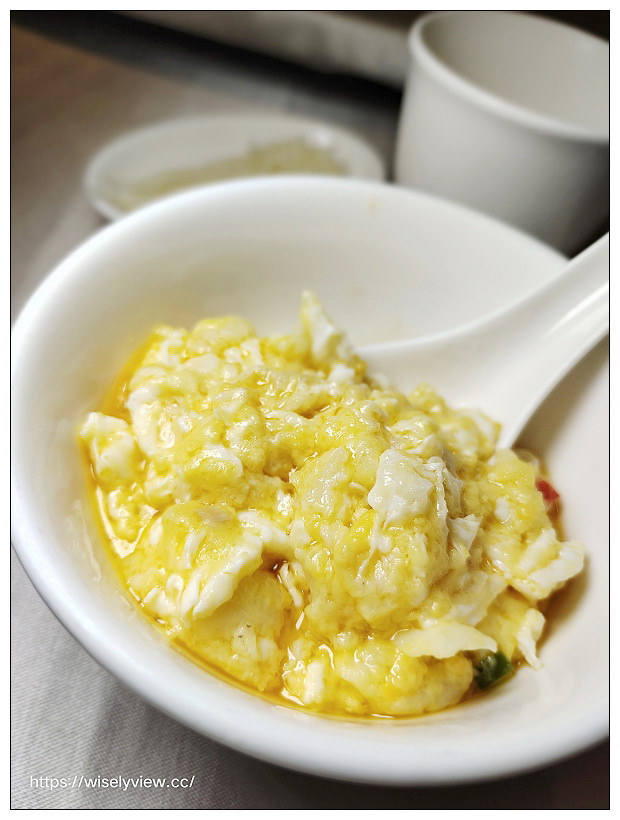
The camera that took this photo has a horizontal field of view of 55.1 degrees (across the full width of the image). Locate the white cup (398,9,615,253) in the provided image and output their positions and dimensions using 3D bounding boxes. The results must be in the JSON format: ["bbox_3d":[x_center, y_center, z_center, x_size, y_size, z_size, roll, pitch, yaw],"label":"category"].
[{"bbox_3d":[0.061,-0.072,0.192,0.079,0.071,0.079,12,51,0],"label":"white cup"}]

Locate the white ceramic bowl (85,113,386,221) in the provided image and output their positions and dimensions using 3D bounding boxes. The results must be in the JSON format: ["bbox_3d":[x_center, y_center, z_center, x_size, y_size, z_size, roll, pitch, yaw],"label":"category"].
[{"bbox_3d":[-0.021,-0.068,0.206,0.100,0.023,0.100,4,52,-6],"label":"white ceramic bowl"}]

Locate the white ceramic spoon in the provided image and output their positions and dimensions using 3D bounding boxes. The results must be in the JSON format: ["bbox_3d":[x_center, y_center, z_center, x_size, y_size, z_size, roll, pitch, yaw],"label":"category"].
[{"bbox_3d":[0.043,-0.014,0.122,0.132,0.048,0.043,-20,48,-11],"label":"white ceramic spoon"}]

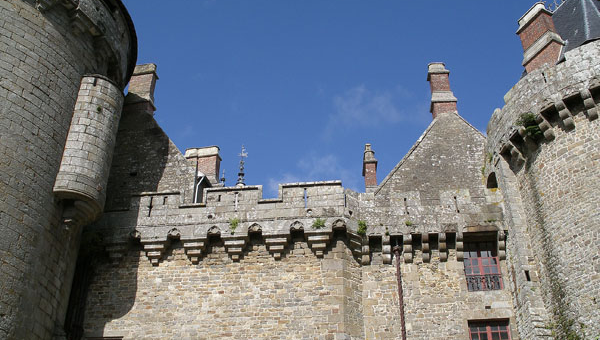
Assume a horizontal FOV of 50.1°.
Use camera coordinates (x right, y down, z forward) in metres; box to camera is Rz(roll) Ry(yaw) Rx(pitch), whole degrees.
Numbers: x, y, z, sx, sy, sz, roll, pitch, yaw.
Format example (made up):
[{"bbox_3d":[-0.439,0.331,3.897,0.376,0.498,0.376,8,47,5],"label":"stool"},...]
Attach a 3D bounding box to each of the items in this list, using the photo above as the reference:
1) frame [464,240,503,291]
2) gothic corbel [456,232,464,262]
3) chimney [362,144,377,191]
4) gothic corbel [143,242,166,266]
[{"bbox_3d":[5.917,3.099,20.853,1.098,1.758,0.150,-3,-32,7],"label":"frame"},{"bbox_3d":[6.462,3.103,25.827,0.325,1.101,0.420,-3,-29,6],"label":"gothic corbel"},{"bbox_3d":[3.536,0.105,31.888,0.677,2.643,0.950,-2,-29,4],"label":"chimney"},{"bbox_3d":[-5.996,3.492,26.462,0.900,0.906,0.357,-4,-29,7],"label":"gothic corbel"}]

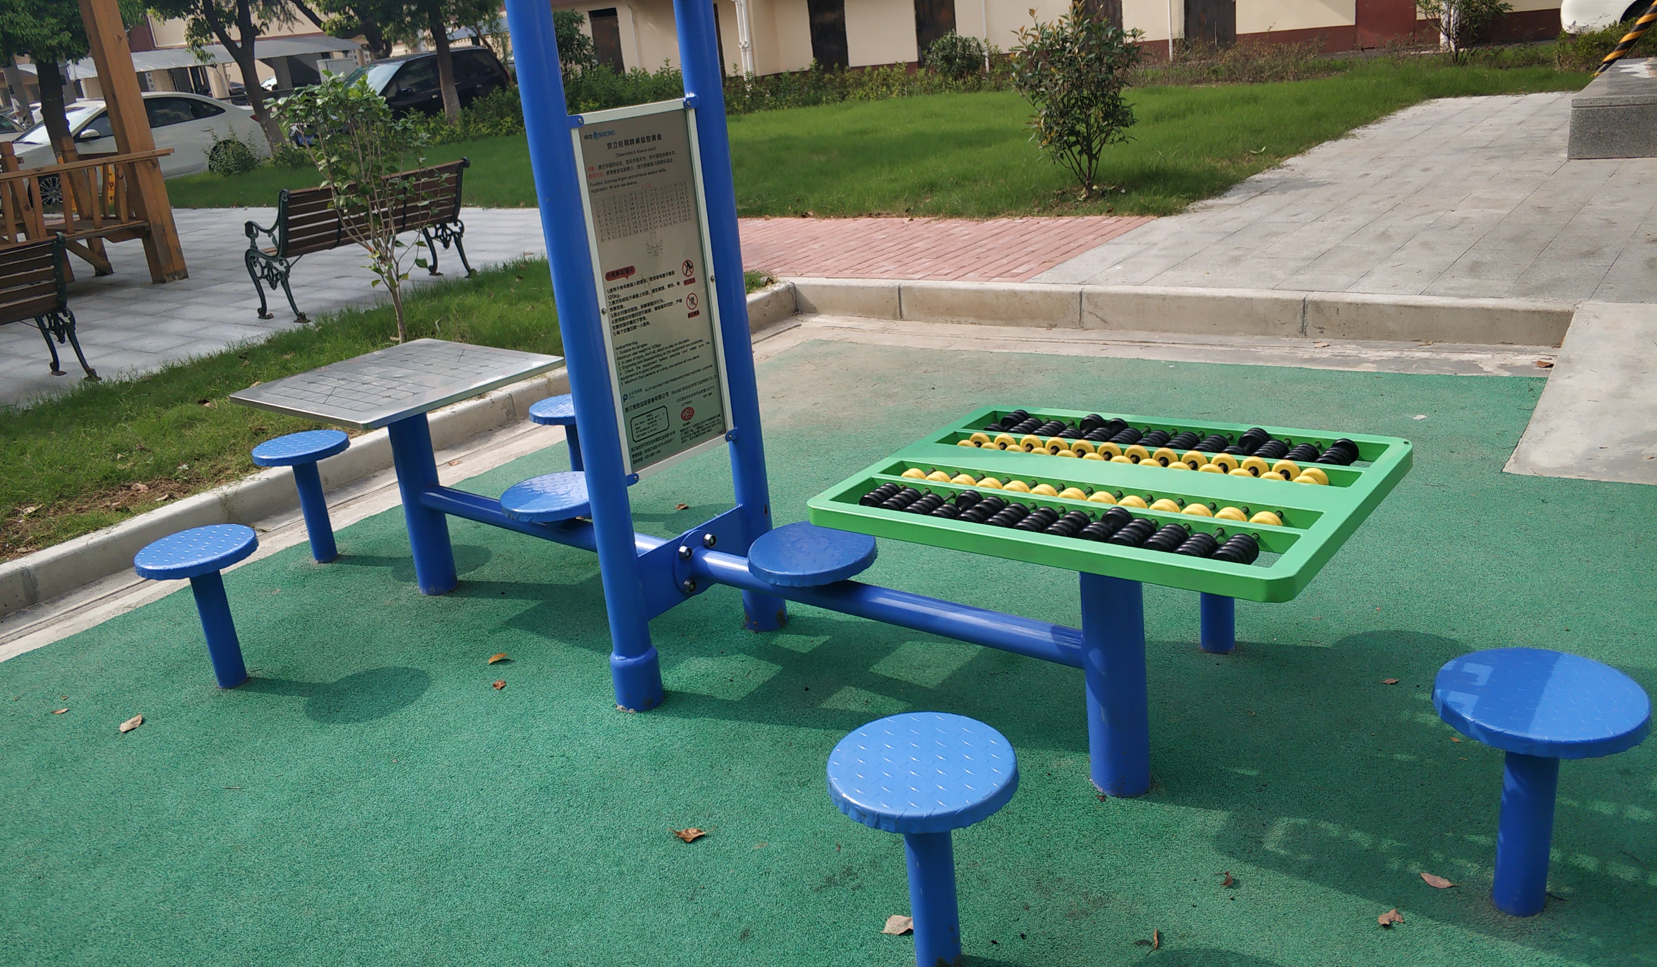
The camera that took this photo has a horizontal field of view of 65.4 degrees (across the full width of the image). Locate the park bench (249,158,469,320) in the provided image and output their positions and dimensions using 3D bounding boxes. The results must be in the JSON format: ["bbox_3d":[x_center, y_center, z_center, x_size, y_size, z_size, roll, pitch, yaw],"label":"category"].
[{"bbox_3d":[-2.869,-1.541,8.043,0.610,0.775,1.400,8,24,34],"label":"park bench"}]

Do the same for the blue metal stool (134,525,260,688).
[{"bbox_3d":[-1.587,0.343,3.343,0.296,0.388,0.296,9,24,36],"label":"blue metal stool"}]

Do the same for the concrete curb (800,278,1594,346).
[{"bbox_3d":[1.357,-0.826,6.009,3.662,0.172,0.150,8,23,34],"label":"concrete curb"}]

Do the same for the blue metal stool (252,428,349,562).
[{"bbox_3d":[-1.663,0.059,4.176,0.296,0.388,0.296,9,24,36],"label":"blue metal stool"}]

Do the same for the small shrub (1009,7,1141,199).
[{"bbox_3d":[1.599,-2.477,8.287,0.831,1.178,0.831,9,24,36],"label":"small shrub"}]

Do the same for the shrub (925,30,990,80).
[{"bbox_3d":[2.102,-7.001,21.279,1.100,1.000,1.100,-5,19,2],"label":"shrub"}]

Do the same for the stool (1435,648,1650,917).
[{"bbox_3d":[1.118,0.506,2.060,0.296,0.388,0.296,9,24,36],"label":"stool"}]

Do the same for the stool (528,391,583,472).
[{"bbox_3d":[-0.816,-0.076,4.303,0.296,0.388,0.296,9,24,36],"label":"stool"}]

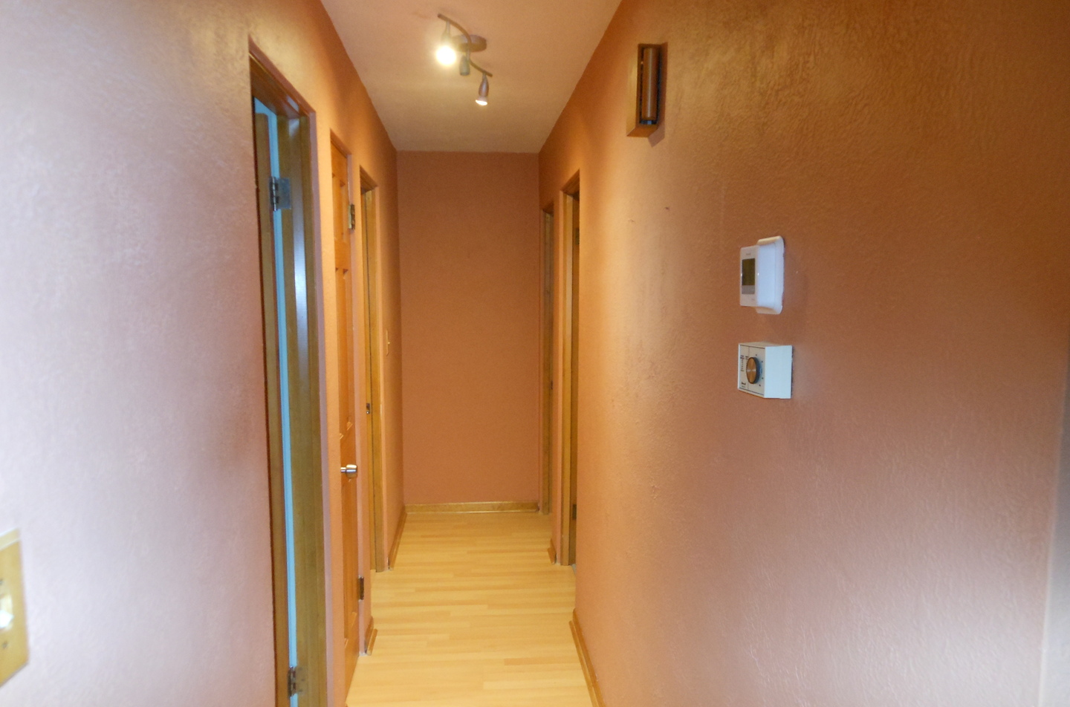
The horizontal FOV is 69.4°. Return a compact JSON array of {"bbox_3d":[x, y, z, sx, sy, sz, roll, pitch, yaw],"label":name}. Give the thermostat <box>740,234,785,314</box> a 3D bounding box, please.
[{"bbox_3d":[0.357,-0.123,1.225,0.040,0.117,0.088,0,5,-5],"label":"thermostat"}]

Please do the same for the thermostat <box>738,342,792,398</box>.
[{"bbox_3d":[0.354,0.026,1.211,0.053,0.078,0.113,0,5,-5],"label":"thermostat"}]

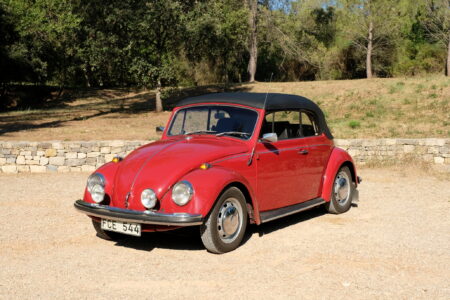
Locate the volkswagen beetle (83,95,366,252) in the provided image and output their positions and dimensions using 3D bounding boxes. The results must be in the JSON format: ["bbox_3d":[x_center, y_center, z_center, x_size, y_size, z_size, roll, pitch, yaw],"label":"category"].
[{"bbox_3d":[0.225,0.102,6.770,1.570,1.500,4.050,3,5,36],"label":"volkswagen beetle"}]

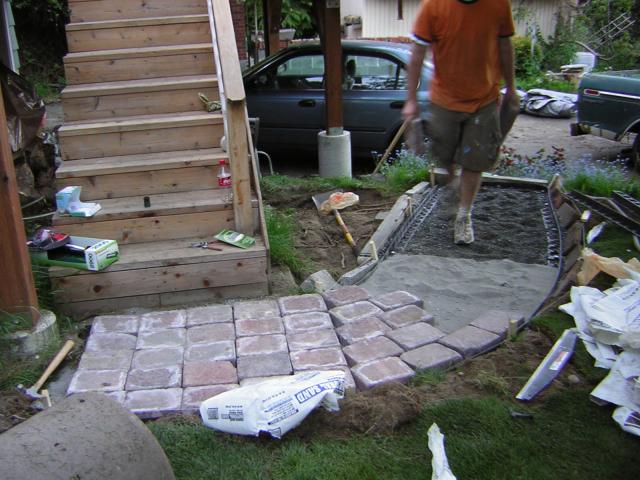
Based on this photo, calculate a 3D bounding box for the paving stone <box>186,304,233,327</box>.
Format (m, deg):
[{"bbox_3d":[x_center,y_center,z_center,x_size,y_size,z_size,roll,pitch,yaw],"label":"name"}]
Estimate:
[{"bbox_3d":[-0.544,0.410,3.331,0.229,0.060,0.176,-5,20,-8],"label":"paving stone"}]

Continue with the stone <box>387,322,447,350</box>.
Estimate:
[{"bbox_3d":[0.443,0.465,3.076,0.220,0.060,0.170,-13,23,-26],"label":"stone"}]

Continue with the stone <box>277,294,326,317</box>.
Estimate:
[{"bbox_3d":[-0.086,0.362,3.437,0.224,0.057,0.169,-5,20,-8],"label":"stone"}]

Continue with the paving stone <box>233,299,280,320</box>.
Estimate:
[{"bbox_3d":[-0.313,0.384,3.377,0.228,0.060,0.176,-4,20,-6],"label":"paving stone"}]

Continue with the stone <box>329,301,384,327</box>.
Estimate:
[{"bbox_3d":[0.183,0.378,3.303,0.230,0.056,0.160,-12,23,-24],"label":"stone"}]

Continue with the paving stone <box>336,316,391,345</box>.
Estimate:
[{"bbox_3d":[0.208,0.450,3.142,0.227,0.060,0.162,-12,23,-25],"label":"paving stone"}]

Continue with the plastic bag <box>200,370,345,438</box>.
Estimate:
[{"bbox_3d":[-0.187,0.626,2.565,0.540,0.130,0.250,-6,21,-10],"label":"plastic bag"}]

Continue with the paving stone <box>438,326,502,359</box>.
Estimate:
[{"bbox_3d":[0.677,0.478,3.046,0.224,0.057,0.169,-16,24,-34],"label":"paving stone"}]

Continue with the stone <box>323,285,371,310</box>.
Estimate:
[{"bbox_3d":[0.145,0.323,3.526,0.224,0.057,0.169,-9,21,-20],"label":"stone"}]

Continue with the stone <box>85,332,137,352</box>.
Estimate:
[{"bbox_3d":[-0.963,0.507,3.115,0.230,0.060,0.164,-2,20,0],"label":"stone"}]

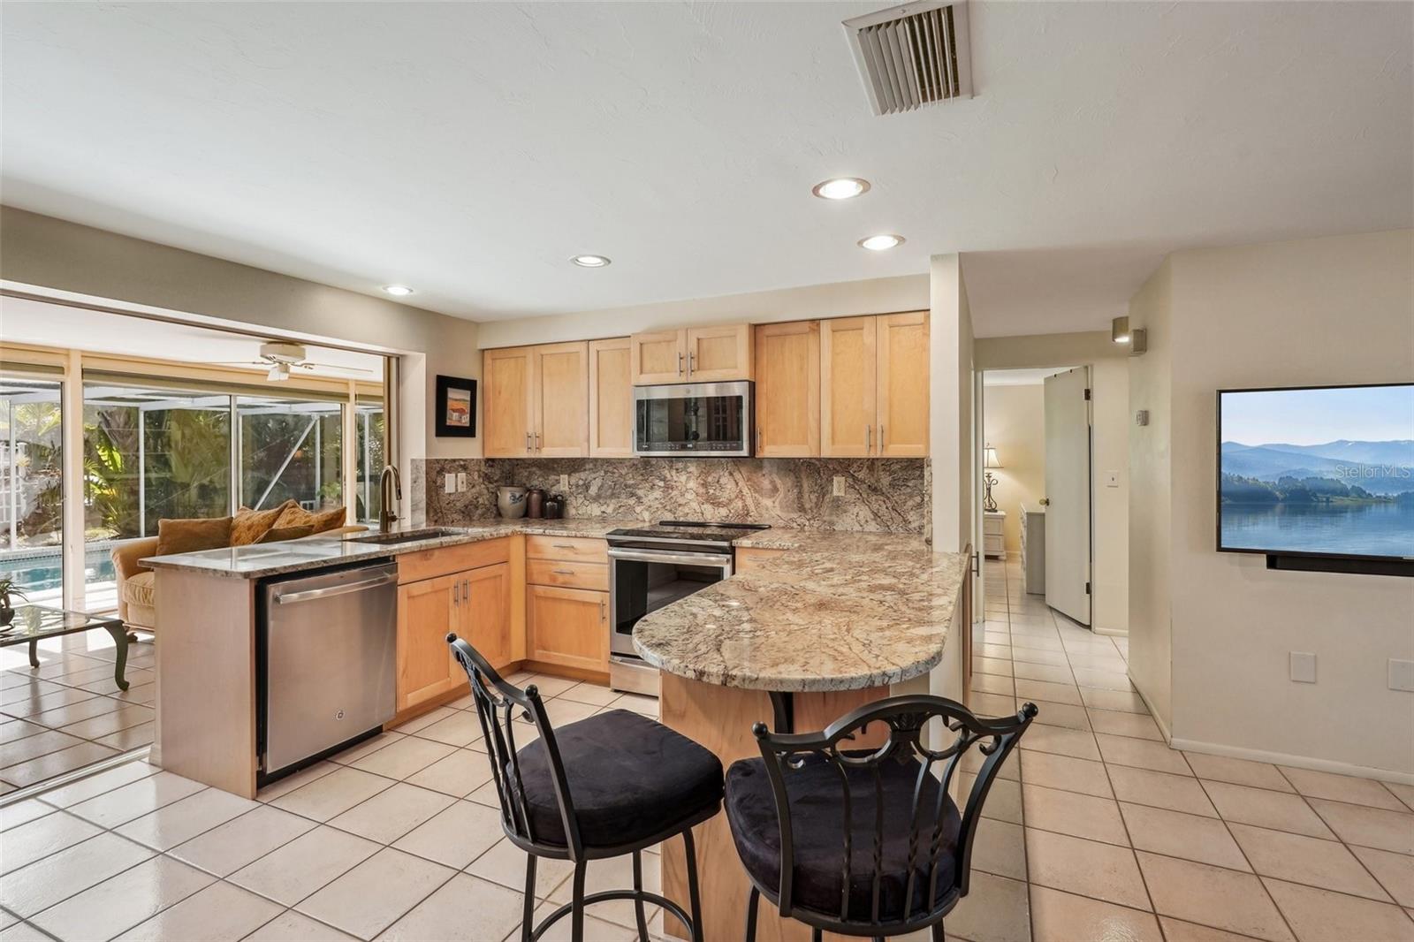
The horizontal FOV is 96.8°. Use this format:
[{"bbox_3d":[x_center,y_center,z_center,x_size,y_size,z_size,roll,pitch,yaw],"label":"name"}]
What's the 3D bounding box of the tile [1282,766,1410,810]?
[{"bbox_3d":[2.598,1.307,2.581,0.331,0.010,0.285,0,1,25],"label":"tile"}]

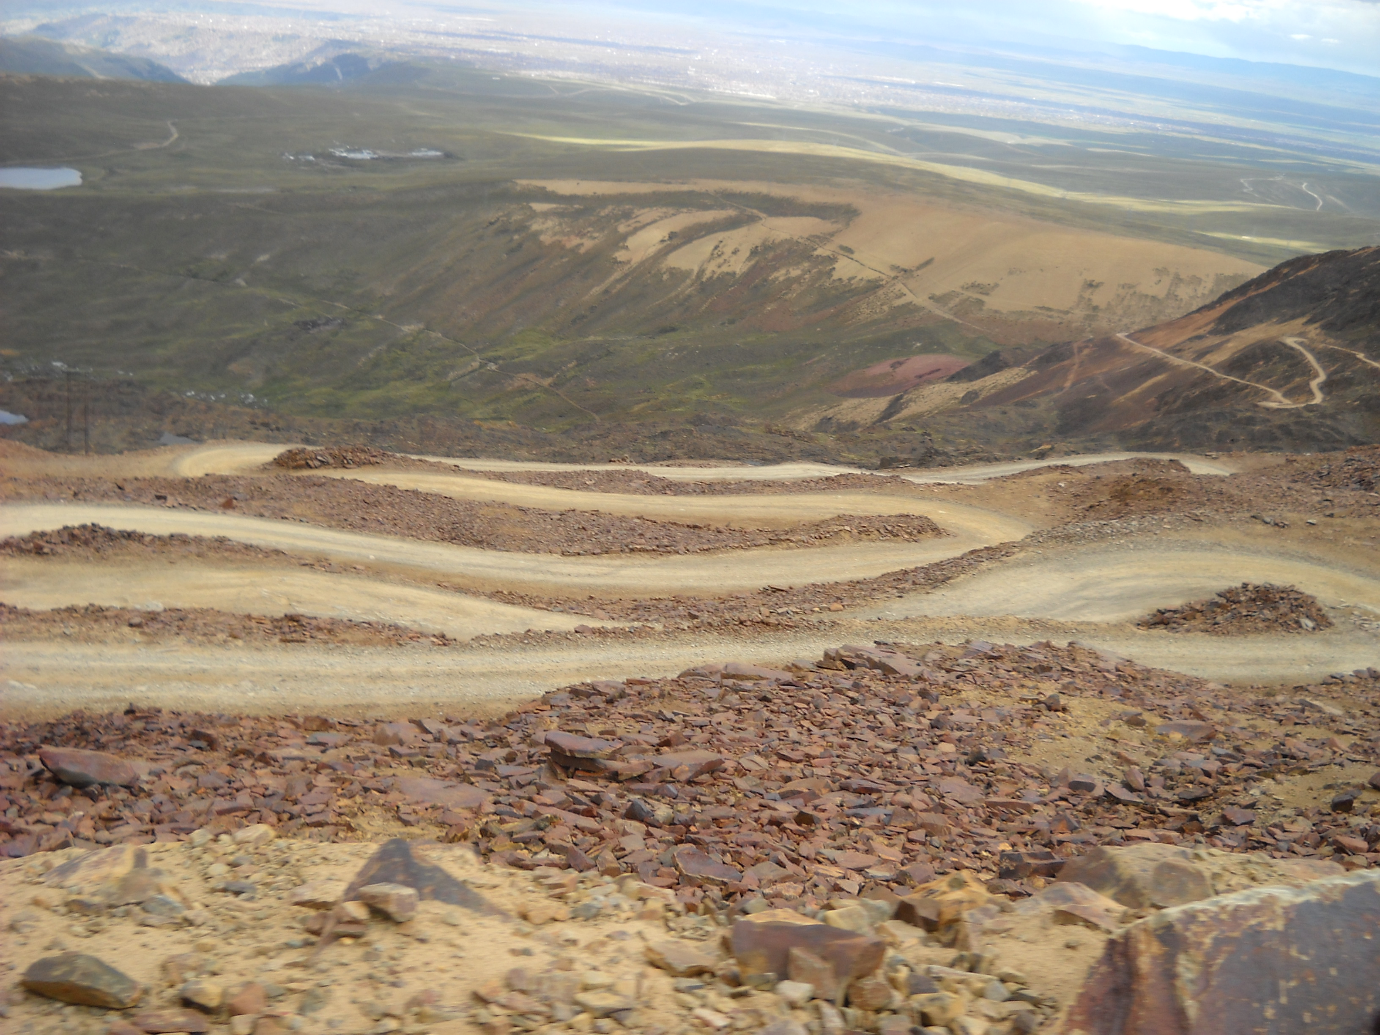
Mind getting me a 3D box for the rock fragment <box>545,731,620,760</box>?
[{"bbox_3d":[-0.915,1.952,14.000,0.620,0.150,0.340,5,18,-3],"label":"rock fragment"}]

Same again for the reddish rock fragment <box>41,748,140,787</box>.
[{"bbox_3d":[-4.782,1.985,13.000,0.760,0.170,0.380,-1,19,-20],"label":"reddish rock fragment"}]

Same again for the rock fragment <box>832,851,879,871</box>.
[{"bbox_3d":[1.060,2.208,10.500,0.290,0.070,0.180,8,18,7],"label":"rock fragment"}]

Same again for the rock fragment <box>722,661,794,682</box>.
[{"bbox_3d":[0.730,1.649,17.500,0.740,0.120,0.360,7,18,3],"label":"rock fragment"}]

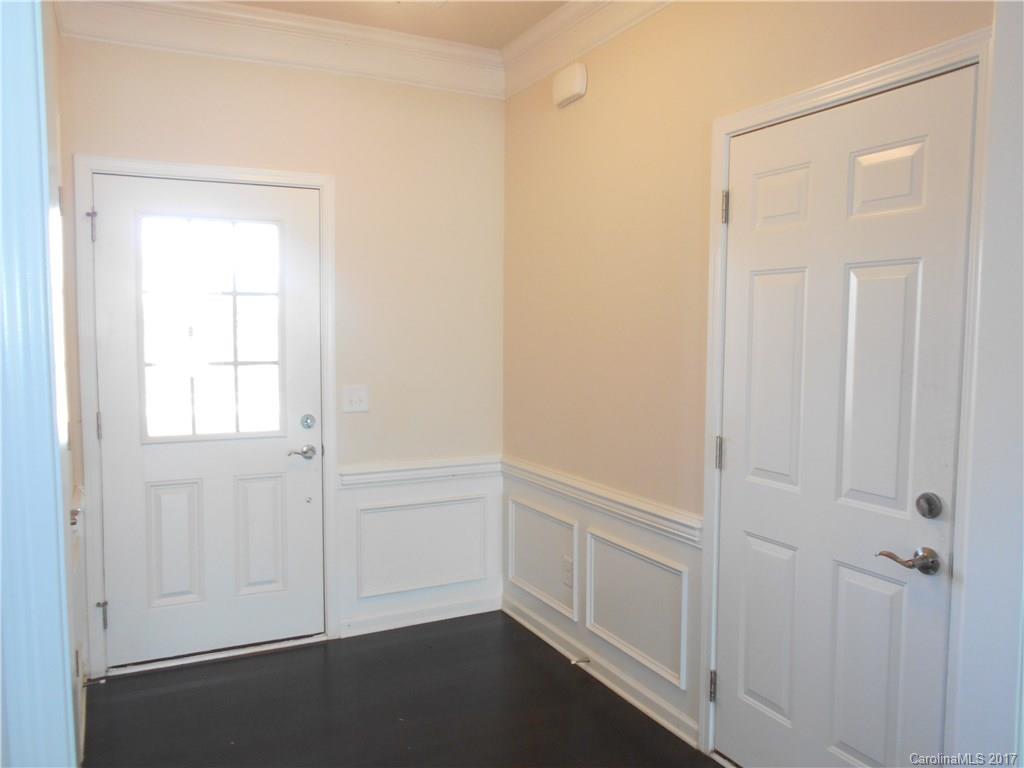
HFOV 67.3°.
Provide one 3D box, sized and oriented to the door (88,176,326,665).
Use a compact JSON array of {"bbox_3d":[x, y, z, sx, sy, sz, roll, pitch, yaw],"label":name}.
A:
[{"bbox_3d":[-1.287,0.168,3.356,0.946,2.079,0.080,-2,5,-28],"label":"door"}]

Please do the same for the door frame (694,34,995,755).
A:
[{"bbox_3d":[0.912,0.236,2.235,0.110,2.178,0.950,-2,5,-28],"label":"door frame"}]

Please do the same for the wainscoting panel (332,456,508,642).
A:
[{"bbox_3d":[-0.430,0.801,3.811,0.865,0.810,0.050,-2,5,-28],"label":"wainscoting panel"}]

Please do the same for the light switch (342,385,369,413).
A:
[{"bbox_3d":[-0.732,0.072,3.613,0.120,0.125,0.014,-2,5,-28],"label":"light switch"}]

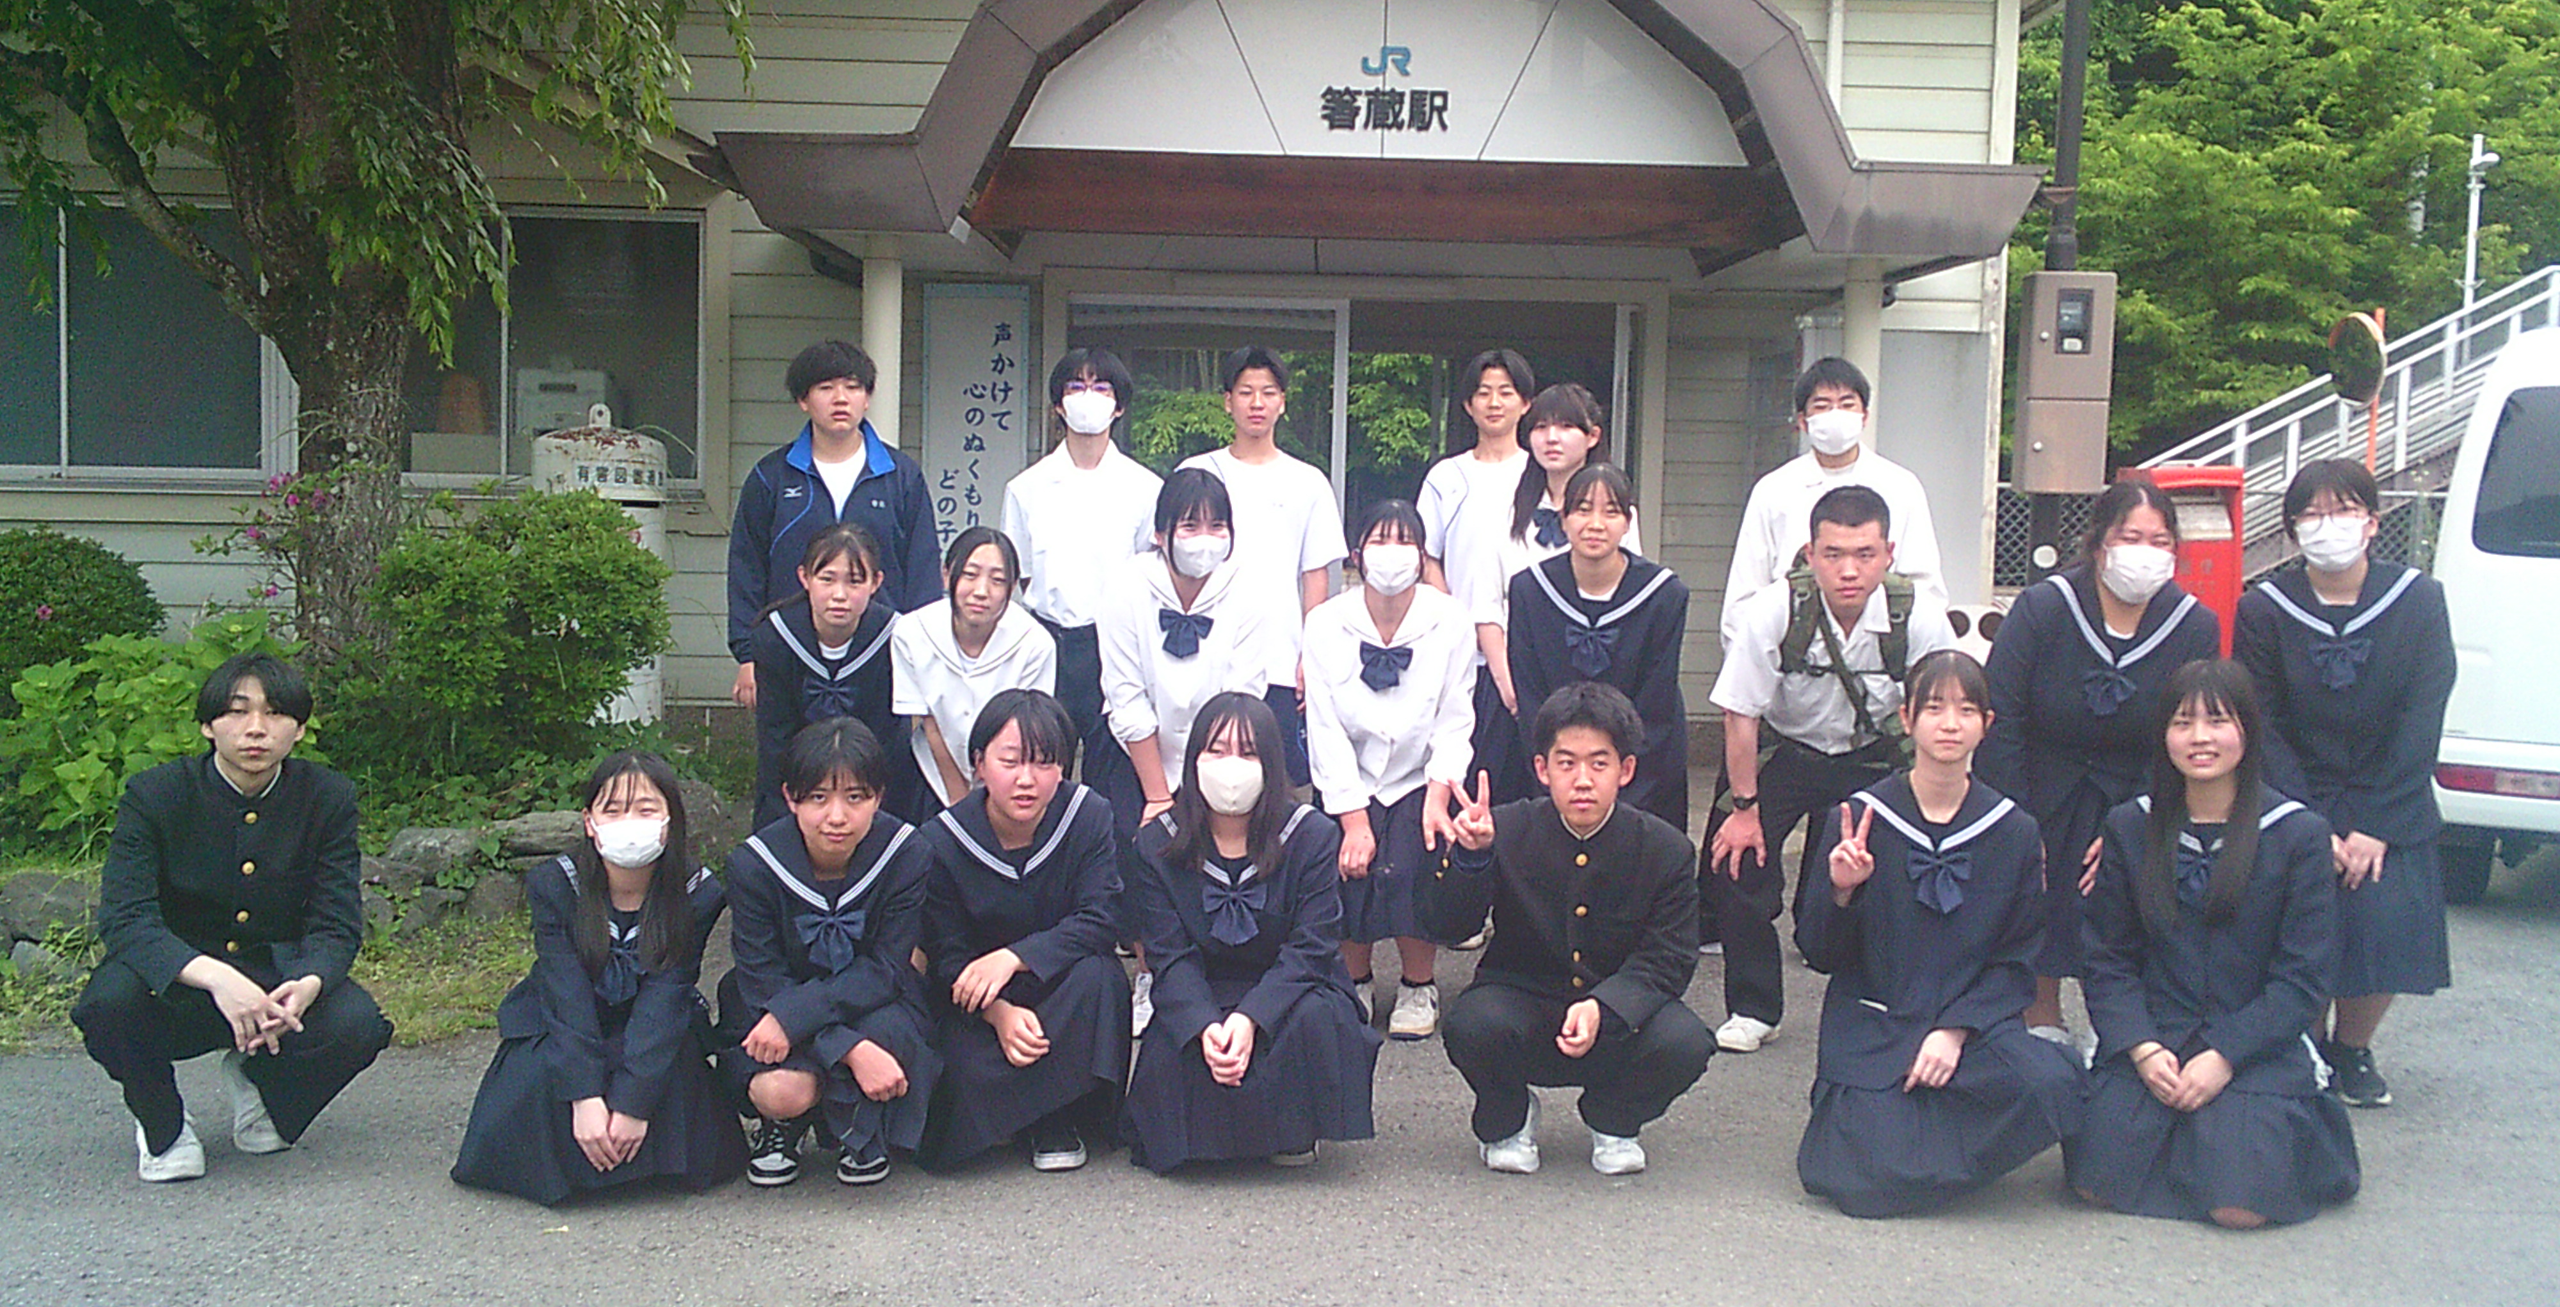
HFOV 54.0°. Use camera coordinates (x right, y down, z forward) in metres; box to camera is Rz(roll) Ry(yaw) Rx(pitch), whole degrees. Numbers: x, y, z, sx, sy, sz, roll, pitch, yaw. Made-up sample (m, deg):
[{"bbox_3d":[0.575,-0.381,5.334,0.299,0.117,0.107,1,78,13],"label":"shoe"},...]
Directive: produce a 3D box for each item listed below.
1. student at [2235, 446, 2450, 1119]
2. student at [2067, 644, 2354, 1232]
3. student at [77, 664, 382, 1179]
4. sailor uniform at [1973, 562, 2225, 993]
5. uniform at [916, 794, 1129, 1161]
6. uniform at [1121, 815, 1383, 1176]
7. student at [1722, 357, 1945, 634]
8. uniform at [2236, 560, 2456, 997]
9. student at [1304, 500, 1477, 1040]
[{"bbox_3d":[2.388,0.275,5.660,0.490,1.470,0.420,3,4,21],"label":"student"},{"bbox_3d":[1.796,0.519,4.840,0.540,1.013,0.640,3,4,21],"label":"student"},{"bbox_3d":[-2.053,0.485,4.950,0.570,0.970,0.660,0,4,-16],"label":"student"},{"bbox_3d":[1.943,0.287,5.950,0.560,1.040,0.620,3,4,19],"label":"sailor uniform"},{"bbox_3d":[-0.509,0.612,5.020,0.450,0.740,0.620,2,4,2],"label":"uniform"},{"bbox_3d":[-0.060,0.661,5.239,0.526,0.730,0.640,1,4,-2],"label":"uniform"},{"bbox_3d":[1.589,0.011,7.200,0.620,1.730,0.360,2,4,10],"label":"student"},{"bbox_3d":[2.304,0.255,5.440,0.460,0.911,0.380,2,4,16],"label":"uniform"},{"bbox_3d":[0.273,0.295,6.185,0.411,1.345,0.740,2,4,3],"label":"student"}]

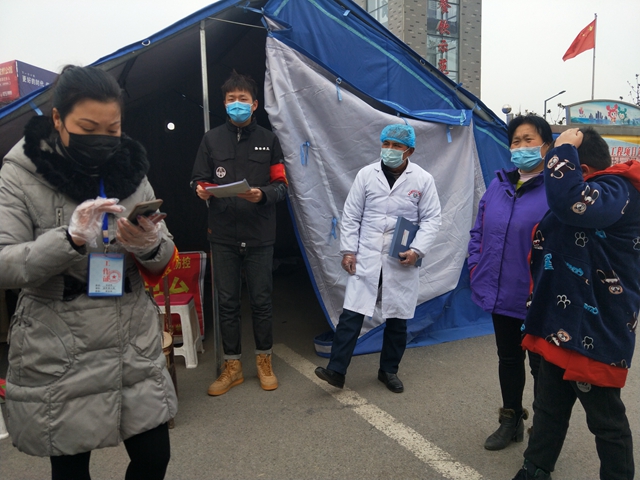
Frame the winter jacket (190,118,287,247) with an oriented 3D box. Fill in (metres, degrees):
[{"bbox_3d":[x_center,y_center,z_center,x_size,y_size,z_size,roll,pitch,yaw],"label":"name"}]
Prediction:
[{"bbox_3d":[-0.451,-0.316,2.560,0.530,0.720,0.380,0,7,2],"label":"winter jacket"}]

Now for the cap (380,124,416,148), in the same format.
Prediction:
[{"bbox_3d":[0.465,-0.611,2.740,0.200,0.150,0.230,6,9,42],"label":"cap"}]

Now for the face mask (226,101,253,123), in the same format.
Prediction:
[{"bbox_3d":[-0.438,-0.695,2.500,0.140,0.120,0.090,-1,7,-4],"label":"face mask"}]

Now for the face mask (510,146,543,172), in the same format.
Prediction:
[{"bbox_3d":[0.885,-0.353,1.990,0.140,0.115,0.090,6,10,44],"label":"face mask"}]

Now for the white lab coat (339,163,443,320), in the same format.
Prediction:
[{"bbox_3d":[0.426,0.003,2.790,0.580,0.950,0.370,2,8,24],"label":"white lab coat"}]

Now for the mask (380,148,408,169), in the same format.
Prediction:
[{"bbox_3d":[0.420,-0.466,2.660,0.140,0.115,0.090,6,10,43],"label":"mask"}]

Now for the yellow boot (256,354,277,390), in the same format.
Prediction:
[{"bbox_3d":[-0.315,0.788,2.750,0.110,0.160,0.275,-3,7,-15],"label":"yellow boot"}]

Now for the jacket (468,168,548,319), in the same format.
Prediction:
[{"bbox_3d":[0.879,0.016,2.110,0.330,0.680,0.470,-7,10,-43],"label":"jacket"}]

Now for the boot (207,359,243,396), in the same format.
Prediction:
[{"bbox_3d":[-0.564,0.818,2.730,0.275,0.160,0.110,-8,10,-44],"label":"boot"}]

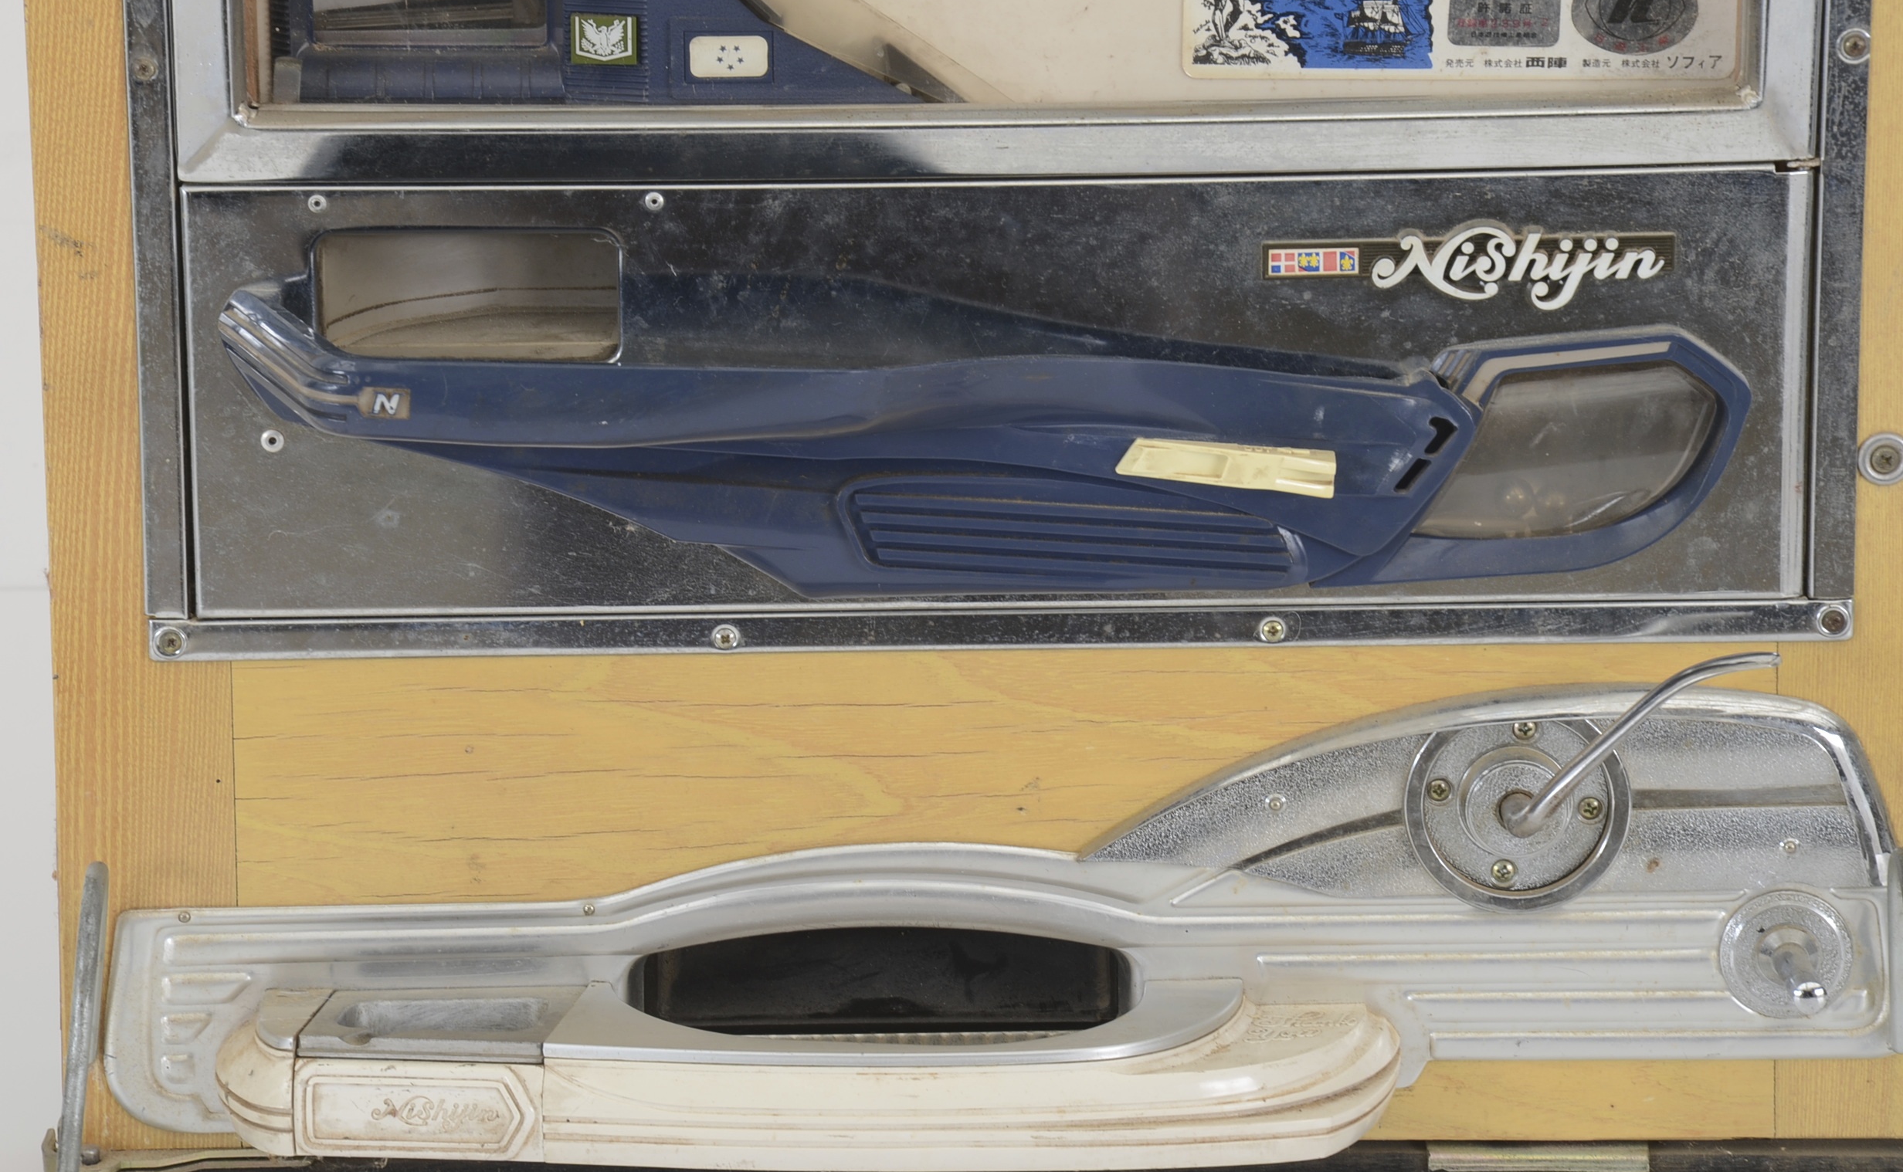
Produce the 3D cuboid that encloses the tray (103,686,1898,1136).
[{"bbox_3d":[0.014,0.099,2.221,0.488,0.124,0.075,-1,17,-1],"label":"tray"}]

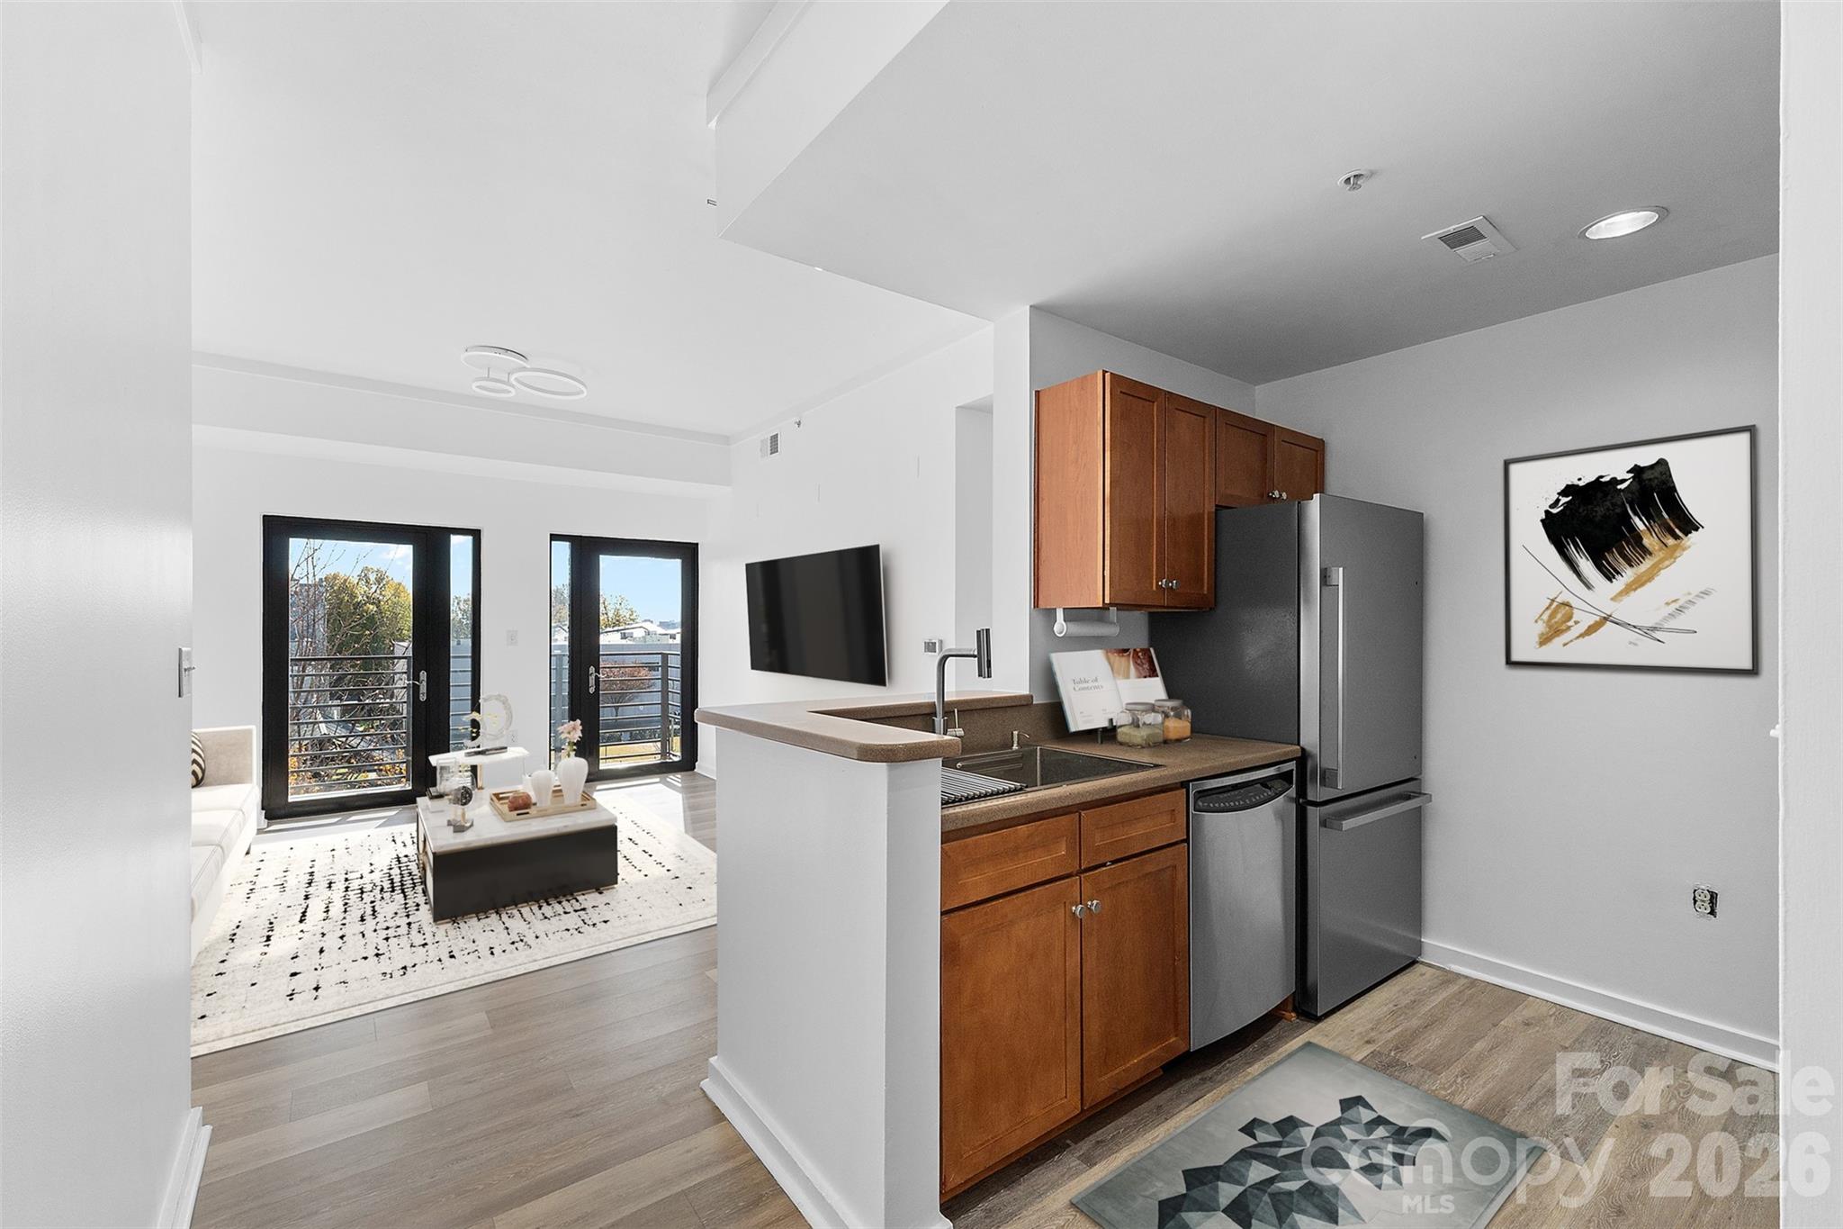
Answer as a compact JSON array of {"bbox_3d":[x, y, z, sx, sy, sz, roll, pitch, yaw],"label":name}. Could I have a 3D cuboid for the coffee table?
[{"bbox_3d":[-2.199,1.205,4.125,0.793,0.306,1.265,0,0,-36],"label":"coffee table"}]

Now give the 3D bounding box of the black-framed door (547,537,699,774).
[{"bbox_3d":[-2.461,0.367,6.429,1.200,1.993,0.090,0,0,-38],"label":"black-framed door"}]

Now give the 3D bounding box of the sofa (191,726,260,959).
[{"bbox_3d":[-3.619,0.991,3.345,0.924,0.723,2.309,0,0,-36],"label":"sofa"}]

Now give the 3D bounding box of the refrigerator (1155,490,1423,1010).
[{"bbox_3d":[1.463,0.480,3.060,0.778,1.762,0.738,0,0,-35],"label":"refrigerator"}]

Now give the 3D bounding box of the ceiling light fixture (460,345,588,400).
[{"bbox_3d":[-2.278,-1.373,4.404,0.602,0.131,0.502,0,0,-38],"label":"ceiling light fixture"}]

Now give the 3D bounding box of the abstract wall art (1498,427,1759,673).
[{"bbox_3d":[2.374,-0.194,2.611,0.030,0.768,0.637,0,0,-38],"label":"abstract wall art"}]

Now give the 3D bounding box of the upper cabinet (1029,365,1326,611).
[{"bbox_3d":[1.098,-0.403,3.057,1.506,0.768,0.319,0,0,-38],"label":"upper cabinet"}]

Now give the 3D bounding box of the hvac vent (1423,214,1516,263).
[{"bbox_3d":[1.613,-1.086,2.247,0.306,0.020,0.136,0,0,-38],"label":"hvac vent"}]

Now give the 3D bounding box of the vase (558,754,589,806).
[{"bbox_3d":[-1.929,0.916,4.241,0.164,0.251,0.164,0,0,-38],"label":"vase"}]

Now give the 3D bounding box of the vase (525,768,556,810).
[{"bbox_3d":[-2.054,0.941,4.156,0.146,0.201,0.146,0,0,-38],"label":"vase"}]

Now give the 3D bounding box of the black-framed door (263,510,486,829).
[{"bbox_3d":[-3.795,0.362,5.381,1.240,1.993,0.090,0,0,-38],"label":"black-framed door"}]

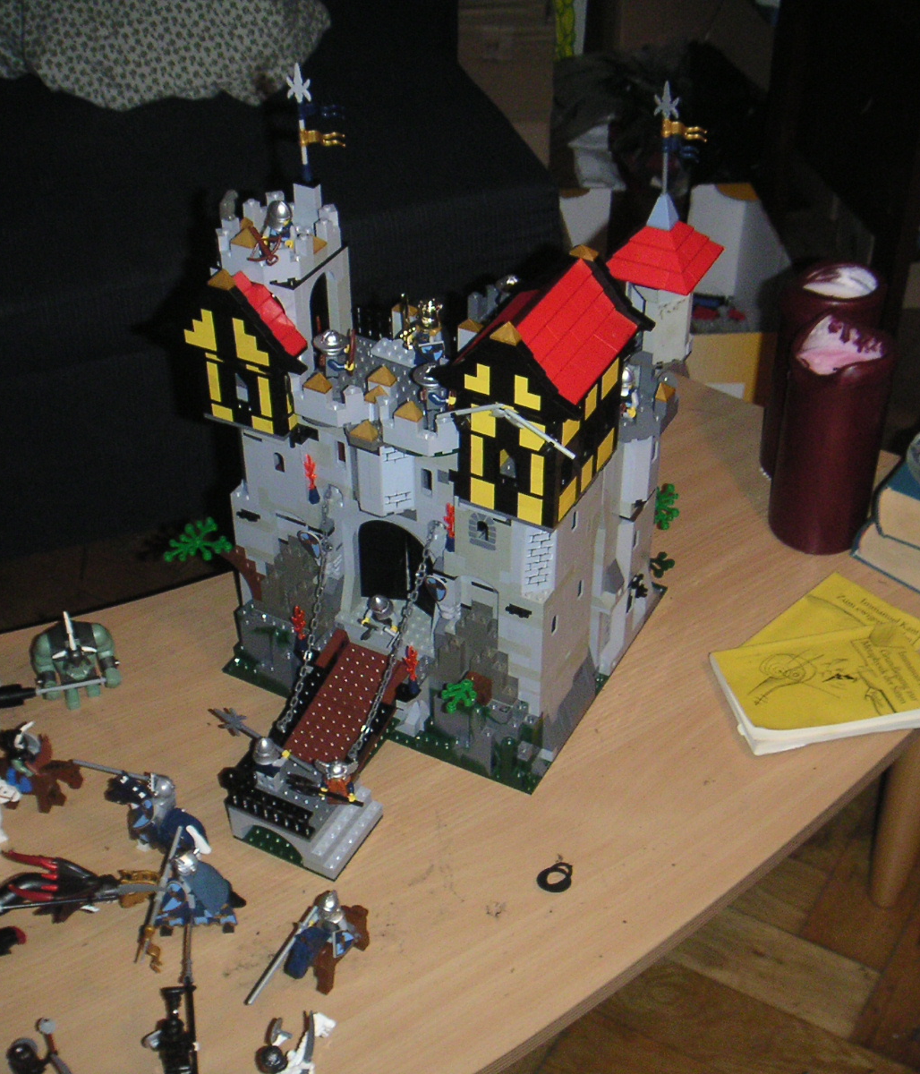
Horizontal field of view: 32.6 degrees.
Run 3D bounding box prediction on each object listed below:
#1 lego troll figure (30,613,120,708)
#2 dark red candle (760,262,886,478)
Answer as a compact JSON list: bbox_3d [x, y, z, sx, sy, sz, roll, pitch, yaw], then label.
[{"bbox_3d":[-0.277,0.085,1.140,0.056,0.066,0.040,-11,41,-13],"label":"lego troll figure"},{"bbox_3d":[0.300,-0.134,1.312,0.077,0.176,0.077,0,40,0],"label":"dark red candle"}]

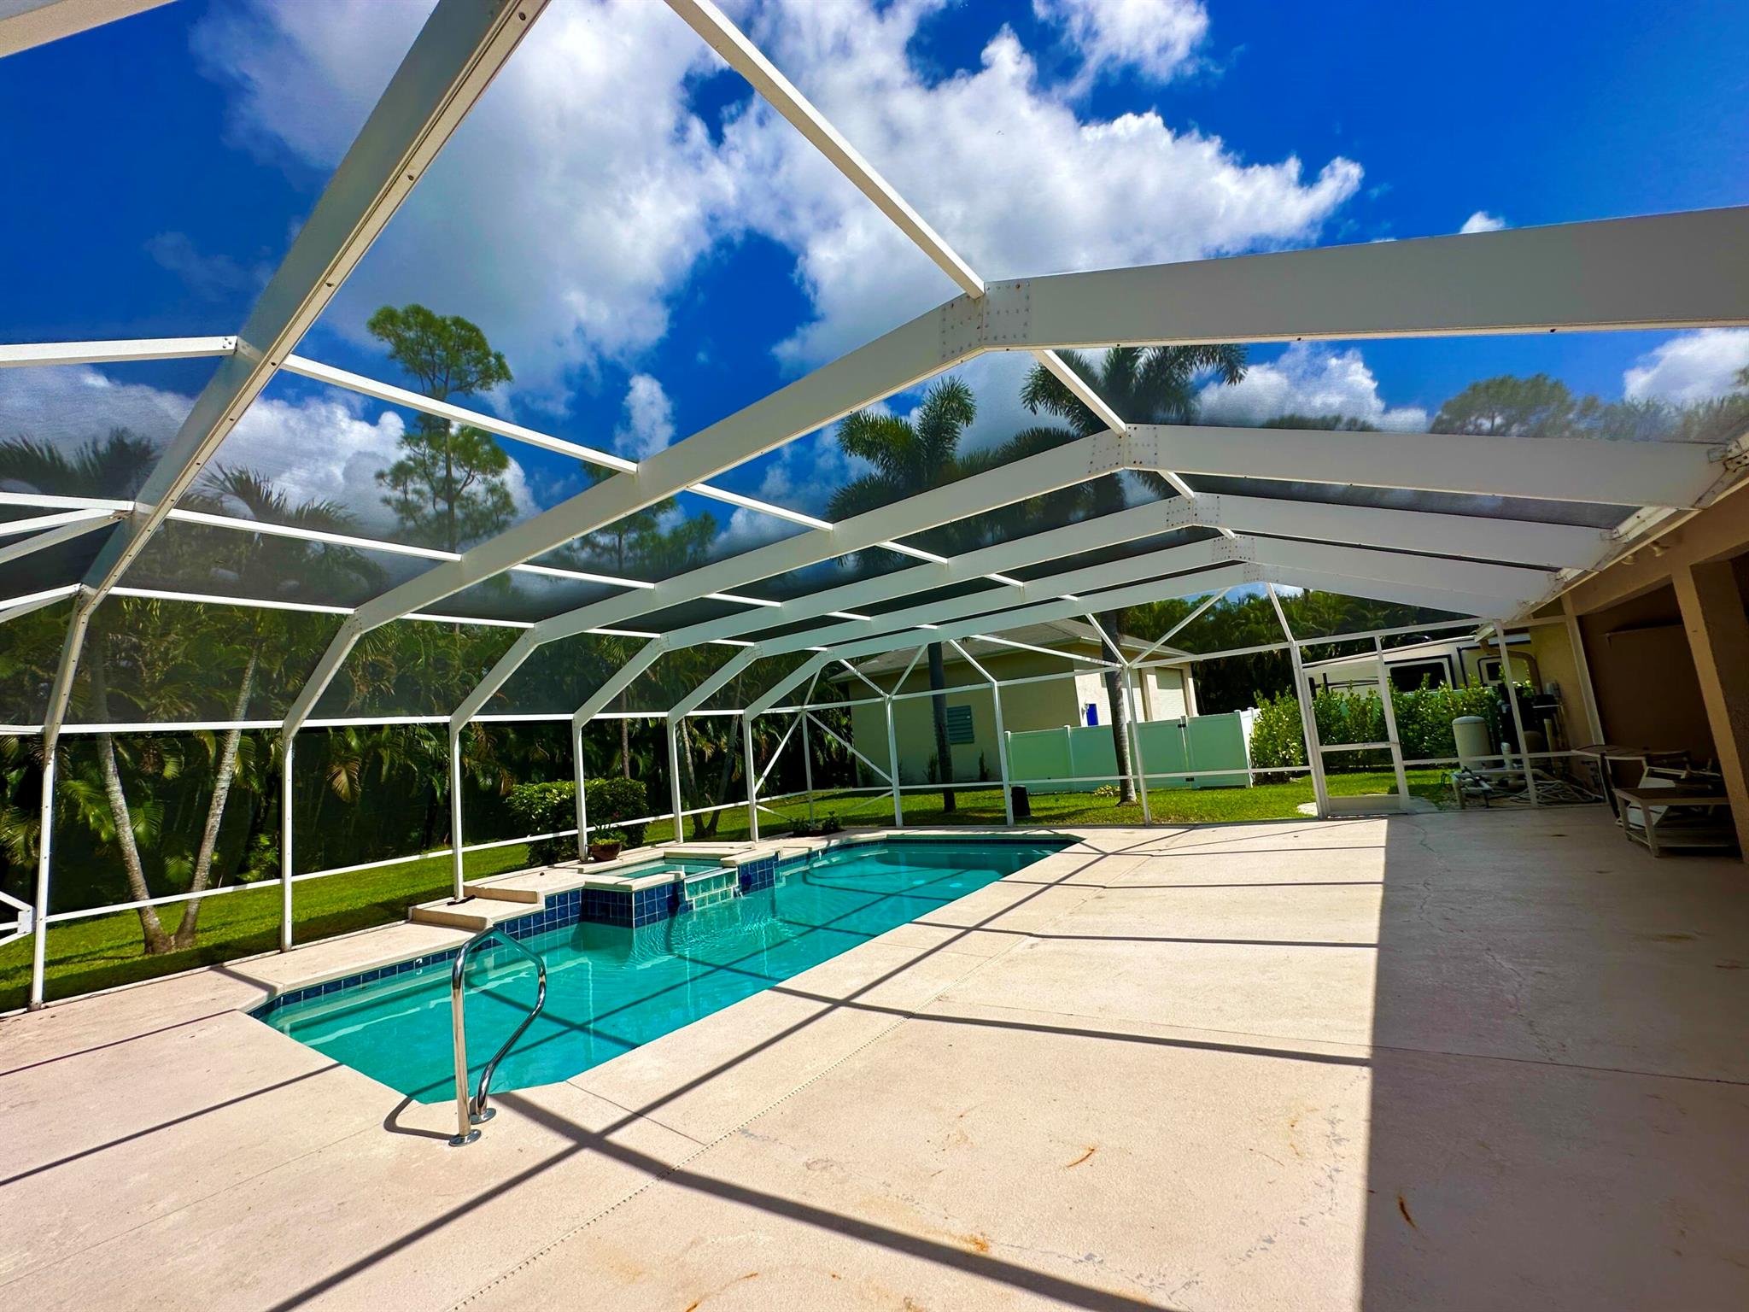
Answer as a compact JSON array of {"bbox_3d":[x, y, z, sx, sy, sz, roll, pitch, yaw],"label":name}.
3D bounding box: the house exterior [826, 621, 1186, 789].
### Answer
[{"bbox_3d":[7.909,1.614,34.069,11.060,7.330,18.010,-10,-9,35],"label":"house exterior"}]

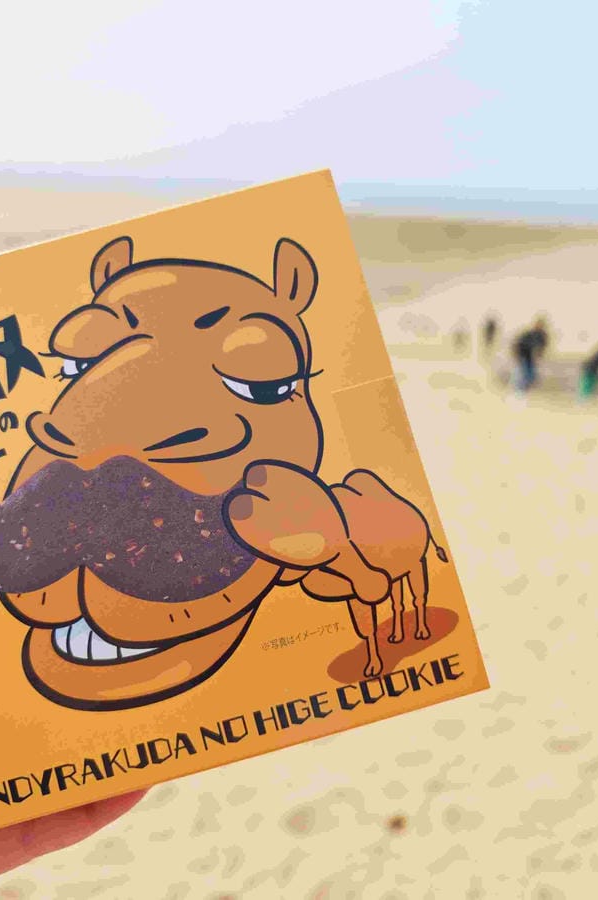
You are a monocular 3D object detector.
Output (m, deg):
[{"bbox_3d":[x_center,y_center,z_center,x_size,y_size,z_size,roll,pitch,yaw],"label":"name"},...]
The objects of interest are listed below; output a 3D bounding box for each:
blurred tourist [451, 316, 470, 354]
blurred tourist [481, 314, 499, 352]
[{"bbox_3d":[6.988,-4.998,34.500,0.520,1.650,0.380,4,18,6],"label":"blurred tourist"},{"bbox_3d":[8.046,-4.895,33.500,0.520,1.660,0.380,4,18,6],"label":"blurred tourist"}]

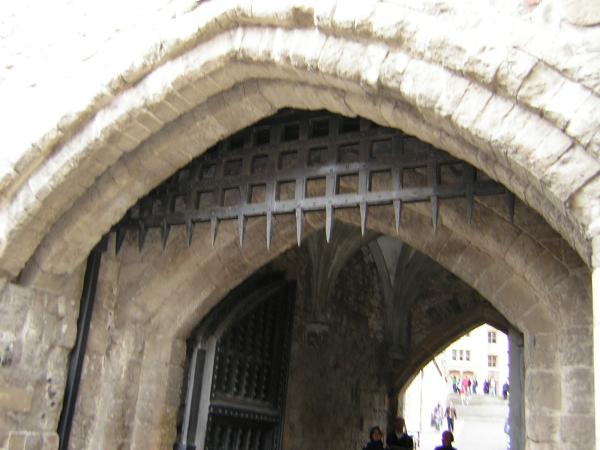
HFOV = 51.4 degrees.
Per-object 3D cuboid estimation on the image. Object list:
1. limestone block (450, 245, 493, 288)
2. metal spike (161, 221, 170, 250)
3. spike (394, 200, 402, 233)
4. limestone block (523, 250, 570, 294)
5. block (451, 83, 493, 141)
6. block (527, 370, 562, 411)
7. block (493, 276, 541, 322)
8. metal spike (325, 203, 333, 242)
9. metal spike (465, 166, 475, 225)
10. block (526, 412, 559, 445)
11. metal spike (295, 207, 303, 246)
[{"bbox_3d":[1.677,0.420,6.035,0.304,0.271,0.297,41,6,30],"label":"limestone block"},{"bbox_3d":[-1.457,0.114,6.758,0.061,0.326,0.061,-5,-17,26],"label":"metal spike"},{"bbox_3d":[0.891,-0.077,5.643,0.055,0.291,0.065,-4,-17,27],"label":"spike"},{"bbox_3d":[2.196,0.447,5.530,0.238,0.337,0.297,-45,-30,9],"label":"limestone block"},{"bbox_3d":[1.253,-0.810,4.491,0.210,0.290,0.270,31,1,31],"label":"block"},{"bbox_3d":[2.170,1.462,5.508,0.287,0.323,0.297,-5,-17,26],"label":"block"},{"bbox_3d":[2.020,0.710,5.772,0.271,0.323,0.297,-47,-30,8],"label":"block"},{"bbox_3d":[0.272,-0.014,5.949,0.058,0.366,0.068,-4,-17,27],"label":"metal spike"},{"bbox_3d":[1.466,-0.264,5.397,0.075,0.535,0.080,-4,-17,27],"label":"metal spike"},{"bbox_3d":[2.001,1.657,5.088,0.255,0.250,0.270,-4,-17,27],"label":"block"},{"bbox_3d":[-0.015,0.015,6.048,0.061,0.391,0.061,-5,-17,26],"label":"metal spike"}]

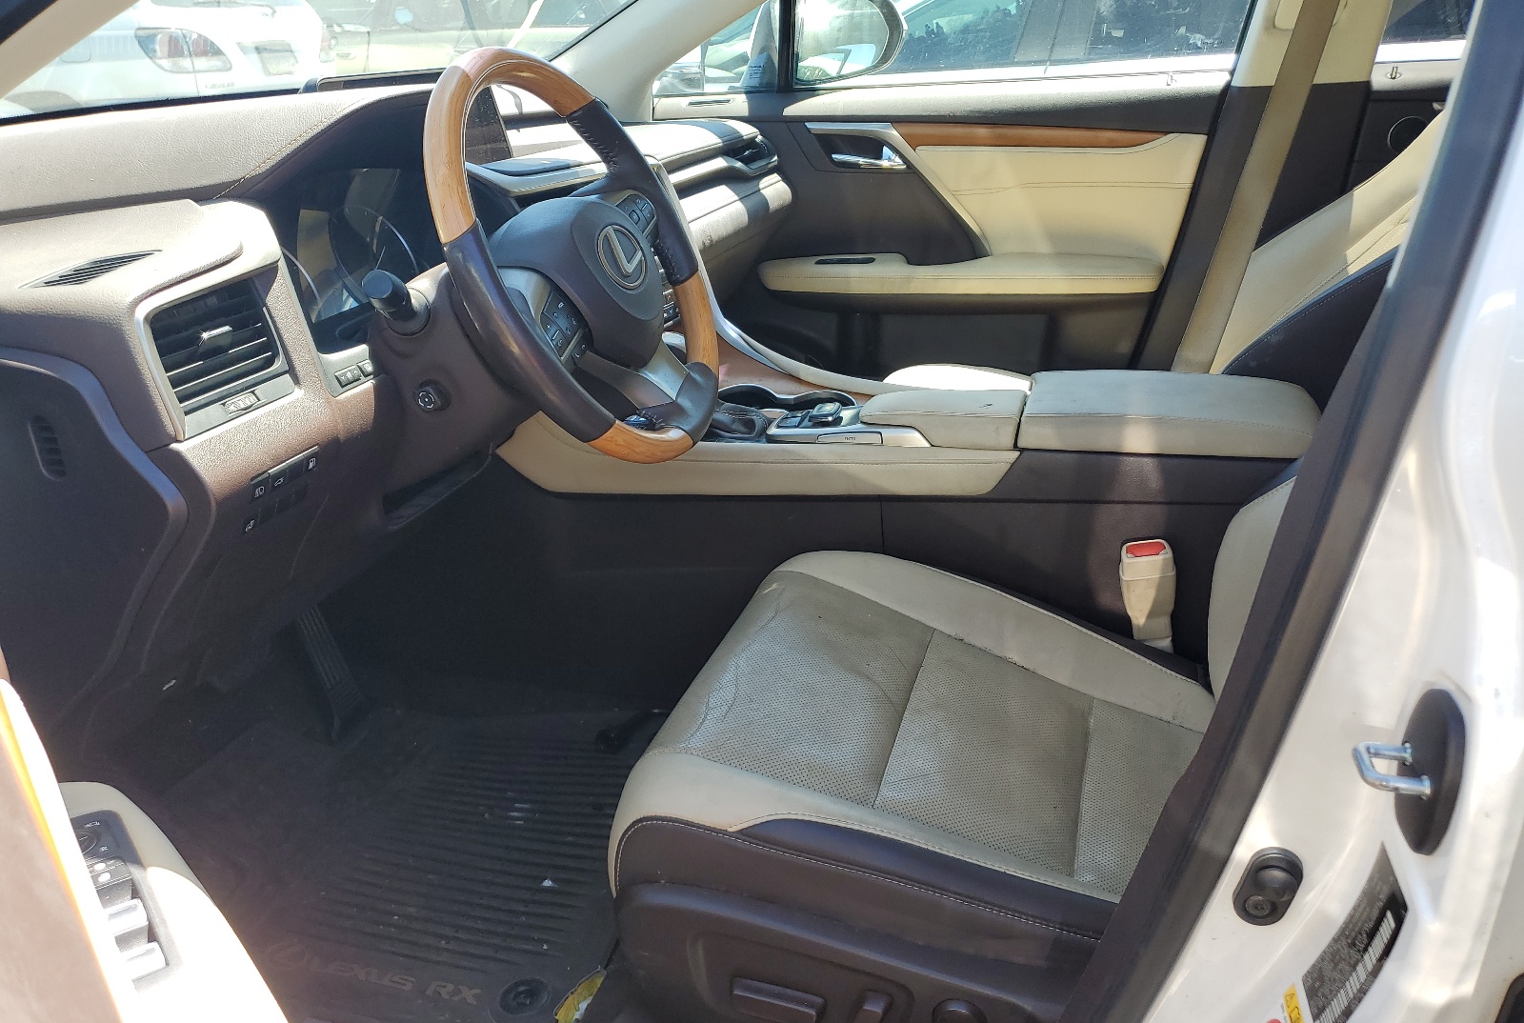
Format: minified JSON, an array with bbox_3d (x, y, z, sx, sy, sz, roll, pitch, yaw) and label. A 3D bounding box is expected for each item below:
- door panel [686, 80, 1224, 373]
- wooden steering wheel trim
[{"bbox_3d":[0.277,-0.417,1.988,0.960,0.600,0.140,3,25,17],"label":"door panel"},{"bbox_3d":[-0.161,-0.217,1.009,0.100,0.380,0.380,-20,32,25],"label":"wooden steering wheel trim"}]

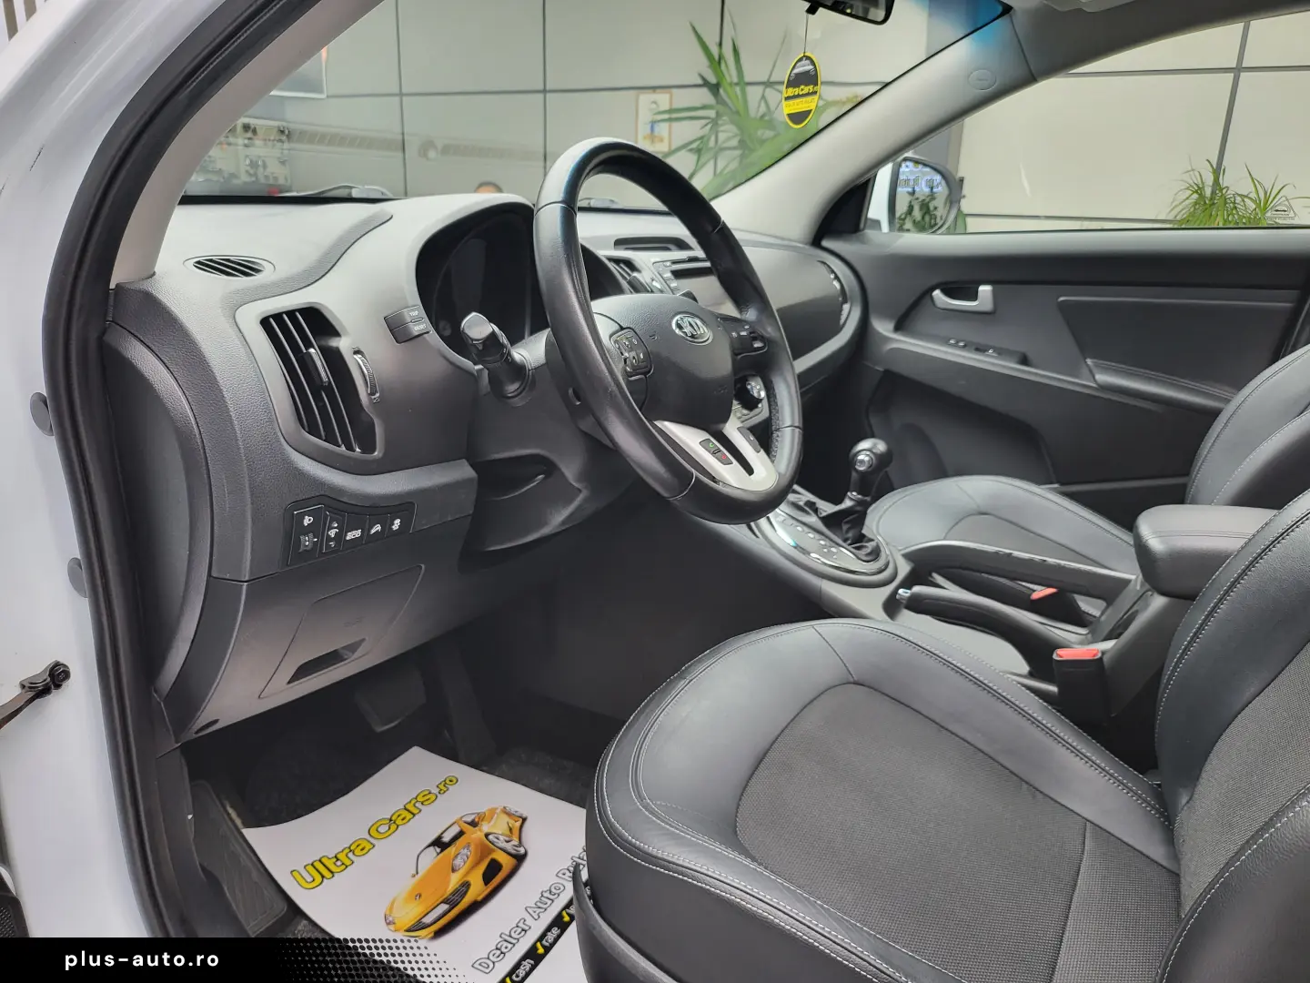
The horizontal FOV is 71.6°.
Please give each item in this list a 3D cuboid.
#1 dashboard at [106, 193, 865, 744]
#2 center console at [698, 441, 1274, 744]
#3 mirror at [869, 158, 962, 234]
[{"bbox_3d":[-0.078,-0.180,1.346,0.500,0.480,1.420,11,20,28],"label":"dashboard"},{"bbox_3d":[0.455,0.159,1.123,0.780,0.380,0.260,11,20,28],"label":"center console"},{"bbox_3d":[0.558,-0.627,1.962,0.210,0.190,0.120,-13,22,-38],"label":"mirror"}]

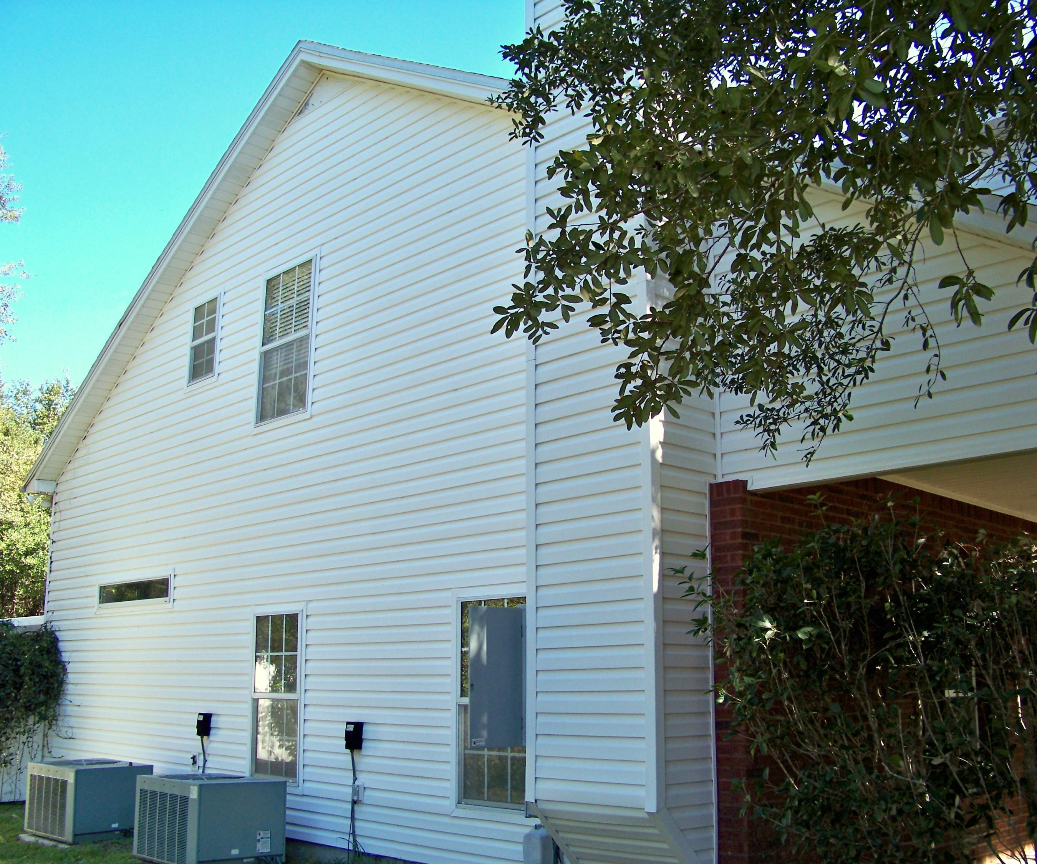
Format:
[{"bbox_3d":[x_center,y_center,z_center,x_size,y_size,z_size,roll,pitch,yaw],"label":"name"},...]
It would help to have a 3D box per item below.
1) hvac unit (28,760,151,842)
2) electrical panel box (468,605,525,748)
[{"bbox_3d":[-4.070,3.460,10.420,0.760,0.640,1.060,13,-18,-43],"label":"hvac unit"},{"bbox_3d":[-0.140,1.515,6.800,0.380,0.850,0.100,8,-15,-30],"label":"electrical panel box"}]

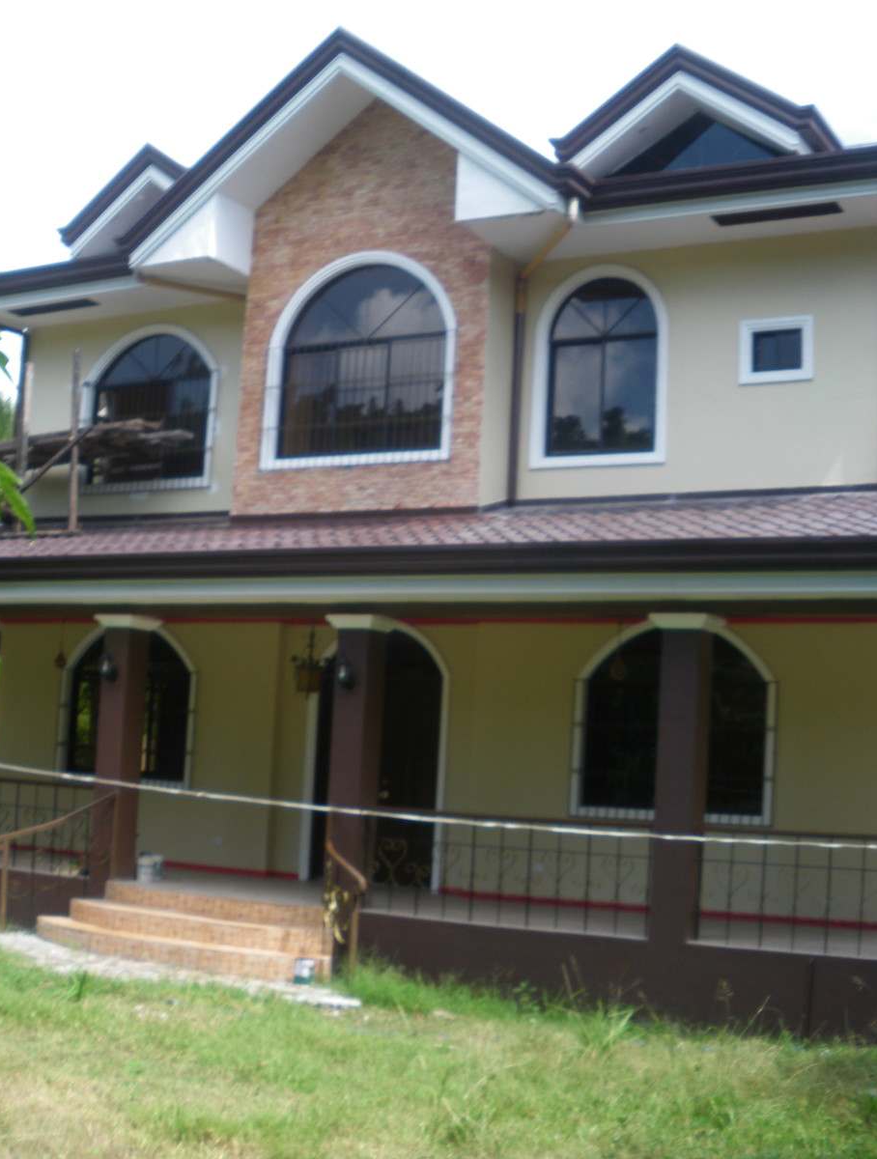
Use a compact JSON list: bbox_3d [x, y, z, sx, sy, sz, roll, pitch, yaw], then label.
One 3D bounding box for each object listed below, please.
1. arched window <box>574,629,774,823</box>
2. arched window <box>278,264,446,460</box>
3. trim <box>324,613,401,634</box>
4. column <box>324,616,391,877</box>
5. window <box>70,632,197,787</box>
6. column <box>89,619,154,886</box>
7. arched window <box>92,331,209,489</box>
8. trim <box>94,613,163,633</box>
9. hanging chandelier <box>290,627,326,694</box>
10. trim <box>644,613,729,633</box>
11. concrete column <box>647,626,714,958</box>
[{"bbox_3d":[2.143,1.285,14.732,1.957,1.853,0.133,-1,-8,29],"label":"arched window"},{"bbox_3d":[-0.774,-2.271,16.693,2.047,2.047,0.146,-1,-8,29],"label":"arched window"},{"bbox_3d":[-0.663,0.401,14.208,0.495,0.126,0.495,-1,-8,29],"label":"trim"},{"bbox_3d":[-0.728,1.618,14.062,0.320,2.424,0.320,-1,-8,29],"label":"column"},{"bbox_3d":[-3.544,1.422,18.458,1.862,1.756,0.146,-1,-8,29],"label":"window"},{"bbox_3d":[-3.050,1.644,15.369,0.320,2.424,0.320,-1,-8,29],"label":"column"},{"bbox_3d":[-3.330,-1.961,18.367,1.887,1.854,0.133,-1,-8,29],"label":"arched window"},{"bbox_3d":[-2.988,0.431,15.513,0.495,0.126,0.495,-1,-8,29],"label":"trim"},{"bbox_3d":[-1.236,0.776,15.300,0.400,0.630,0.380,-1,-8,29],"label":"hanging chandelier"},{"bbox_3d":[1.918,0.349,12.308,0.477,0.139,0.477,-1,-8,29],"label":"trim"},{"bbox_3d":[1.844,1.530,12.155,0.311,2.509,0.311,-1,-8,29],"label":"concrete column"}]

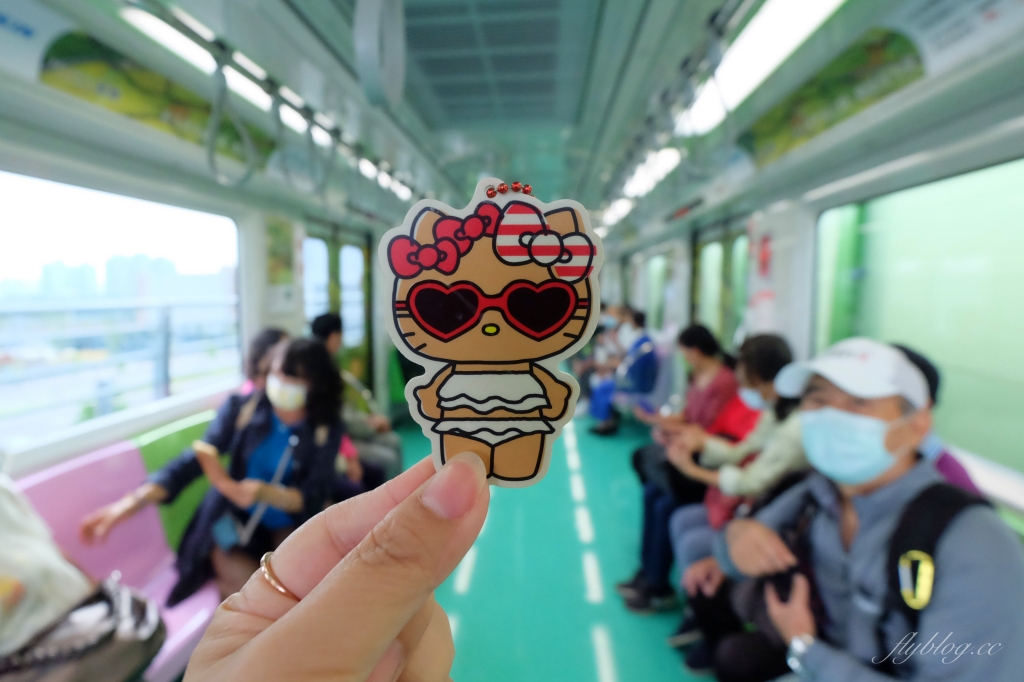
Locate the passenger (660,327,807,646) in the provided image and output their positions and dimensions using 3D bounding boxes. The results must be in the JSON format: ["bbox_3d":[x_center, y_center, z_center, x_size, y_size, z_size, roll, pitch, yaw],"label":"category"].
[{"bbox_3d":[0.864,0.593,1.567,0.630,1.210,0.480,1,9,10],"label":"passenger"}]

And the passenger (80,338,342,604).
[{"bbox_3d":[-0.925,0.605,1.646,0.780,1.200,0.800,-7,11,-38],"label":"passenger"}]

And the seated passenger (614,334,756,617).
[{"bbox_3d":[0.819,0.541,1.917,0.680,1.210,0.480,0,8,4],"label":"seated passenger"}]

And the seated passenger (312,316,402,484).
[{"bbox_3d":[-0.851,0.452,2.540,0.700,1.240,0.500,0,8,1],"label":"seated passenger"}]

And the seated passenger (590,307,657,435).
[{"bbox_3d":[1.062,0.263,3.916,0.680,1.170,0.500,0,8,4],"label":"seated passenger"}]

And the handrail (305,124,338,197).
[{"bbox_3d":[-0.725,-0.664,1.635,0.050,0.290,0.140,0,8,4],"label":"handrail"}]

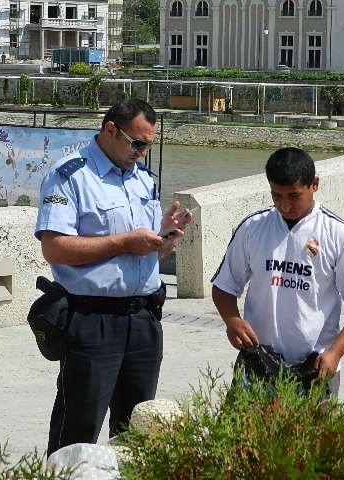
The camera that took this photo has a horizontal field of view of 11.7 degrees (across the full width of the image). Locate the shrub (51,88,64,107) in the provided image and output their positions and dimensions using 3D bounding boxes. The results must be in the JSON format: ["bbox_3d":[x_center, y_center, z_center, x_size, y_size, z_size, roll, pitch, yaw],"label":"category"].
[{"bbox_3d":[-9.119,-11.349,134.000,1.115,1.434,1.115,1,6,0],"label":"shrub"}]

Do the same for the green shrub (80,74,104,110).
[{"bbox_3d":[-6.076,-11.134,127.000,1.661,2.717,1.661,1,6,0],"label":"green shrub"}]

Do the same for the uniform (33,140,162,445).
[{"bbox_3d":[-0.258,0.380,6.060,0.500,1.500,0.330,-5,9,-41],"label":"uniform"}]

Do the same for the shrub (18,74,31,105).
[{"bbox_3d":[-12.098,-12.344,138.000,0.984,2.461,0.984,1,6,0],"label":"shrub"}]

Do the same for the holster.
[{"bbox_3d":[-0.435,0.276,5.920,0.140,0.290,0.100,5,8,33],"label":"holster"}]

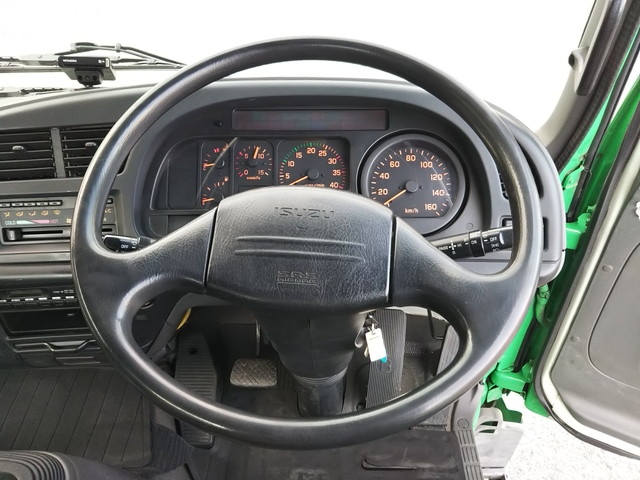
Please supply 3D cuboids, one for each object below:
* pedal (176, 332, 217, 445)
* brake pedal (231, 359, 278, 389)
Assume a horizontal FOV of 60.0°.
[{"bbox_3d":[-0.236,0.282,1.060,0.077,0.035,0.215,-3,81,0],"label":"pedal"},{"bbox_3d":[-0.119,0.243,1.010,0.085,0.054,0.025,0,-2,0],"label":"brake pedal"}]

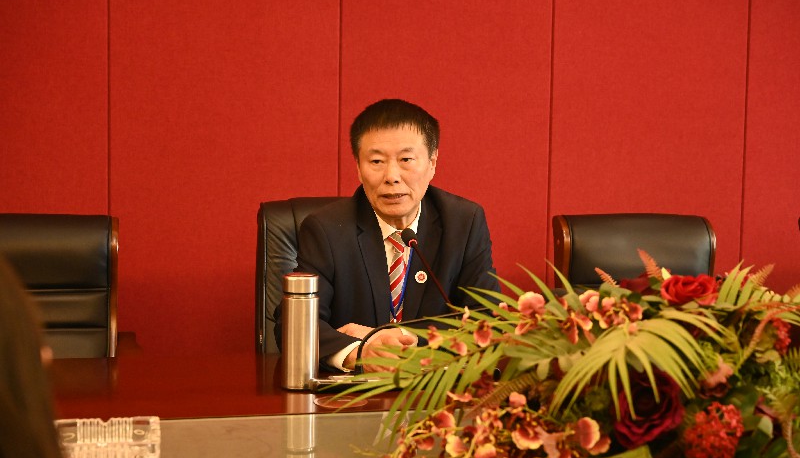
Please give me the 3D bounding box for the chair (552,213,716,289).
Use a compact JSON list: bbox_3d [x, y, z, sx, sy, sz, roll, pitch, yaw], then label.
[{"bbox_3d":[0.763,0.487,3.142,0.600,1.034,0.640,0,4,-13],"label":"chair"}]

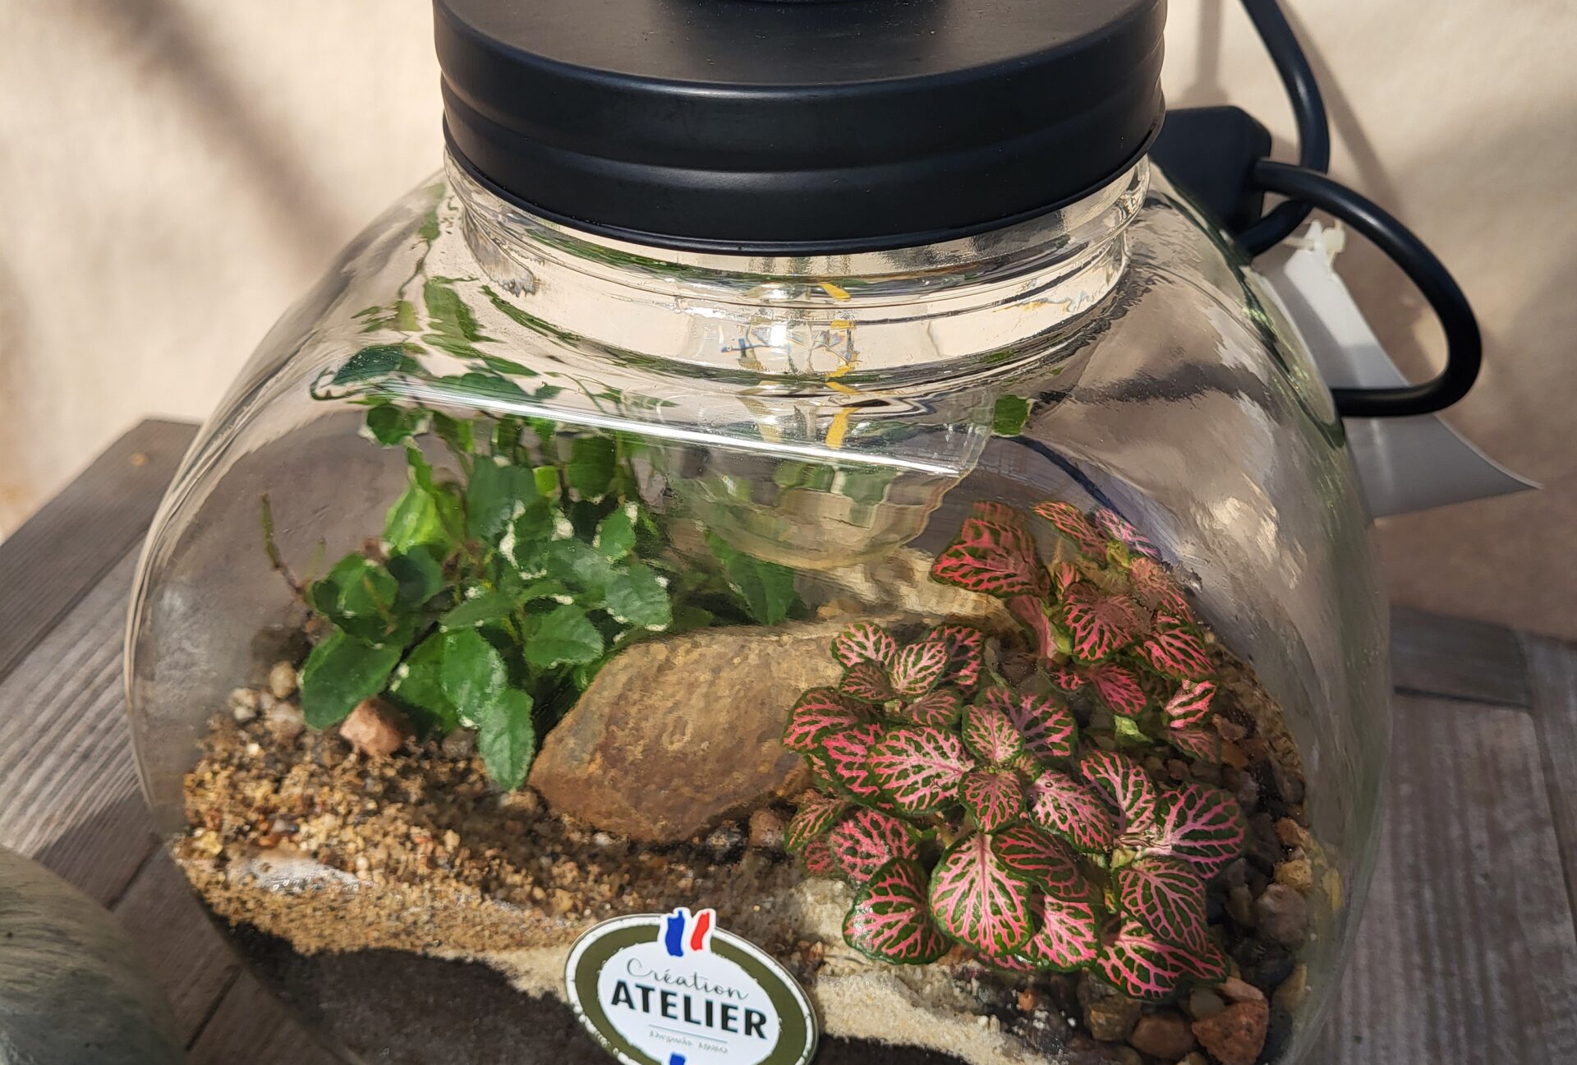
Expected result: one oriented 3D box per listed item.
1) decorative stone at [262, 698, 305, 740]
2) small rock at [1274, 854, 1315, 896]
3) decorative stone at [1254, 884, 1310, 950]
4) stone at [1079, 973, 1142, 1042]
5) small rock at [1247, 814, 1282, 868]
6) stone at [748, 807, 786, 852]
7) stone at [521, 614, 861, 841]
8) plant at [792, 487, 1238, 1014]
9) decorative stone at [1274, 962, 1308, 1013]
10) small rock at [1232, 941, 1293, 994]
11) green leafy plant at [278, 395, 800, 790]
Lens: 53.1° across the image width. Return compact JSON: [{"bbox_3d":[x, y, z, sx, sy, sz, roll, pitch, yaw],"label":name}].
[{"bbox_3d":[-0.111,0.041,0.347,0.009,0.008,0.008,-2,36,0],"label":"decorative stone"},{"bbox_3d":[0.107,0.072,0.333,0.009,0.008,0.009,1,36,0],"label":"small rock"},{"bbox_3d":[0.102,0.079,0.326,0.011,0.011,0.013,1,36,0],"label":"decorative stone"},{"bbox_3d":[0.063,0.094,0.312,0.012,0.011,0.014,1,36,0],"label":"stone"},{"bbox_3d":[0.102,0.066,0.340,0.009,0.010,0.012,1,36,0],"label":"small rock"},{"bbox_3d":[-0.004,0.062,0.329,0.008,0.008,0.009,1,36,0],"label":"stone"},{"bbox_3d":[-0.016,0.035,0.326,0.070,0.037,0.037,-2,36,0],"label":"stone"},{"bbox_3d":[0.040,0.037,0.314,0.083,0.045,0.096,-2,36,0],"label":"plant"},{"bbox_3d":[0.100,0.091,0.315,0.009,0.009,0.011,1,36,0],"label":"decorative stone"},{"bbox_3d":[0.089,0.081,0.295,0.011,0.008,0.010,-2,36,0],"label":"small rock"},{"bbox_3d":[-0.051,0.010,0.334,0.105,0.063,0.066,-2,36,0],"label":"green leafy plant"}]

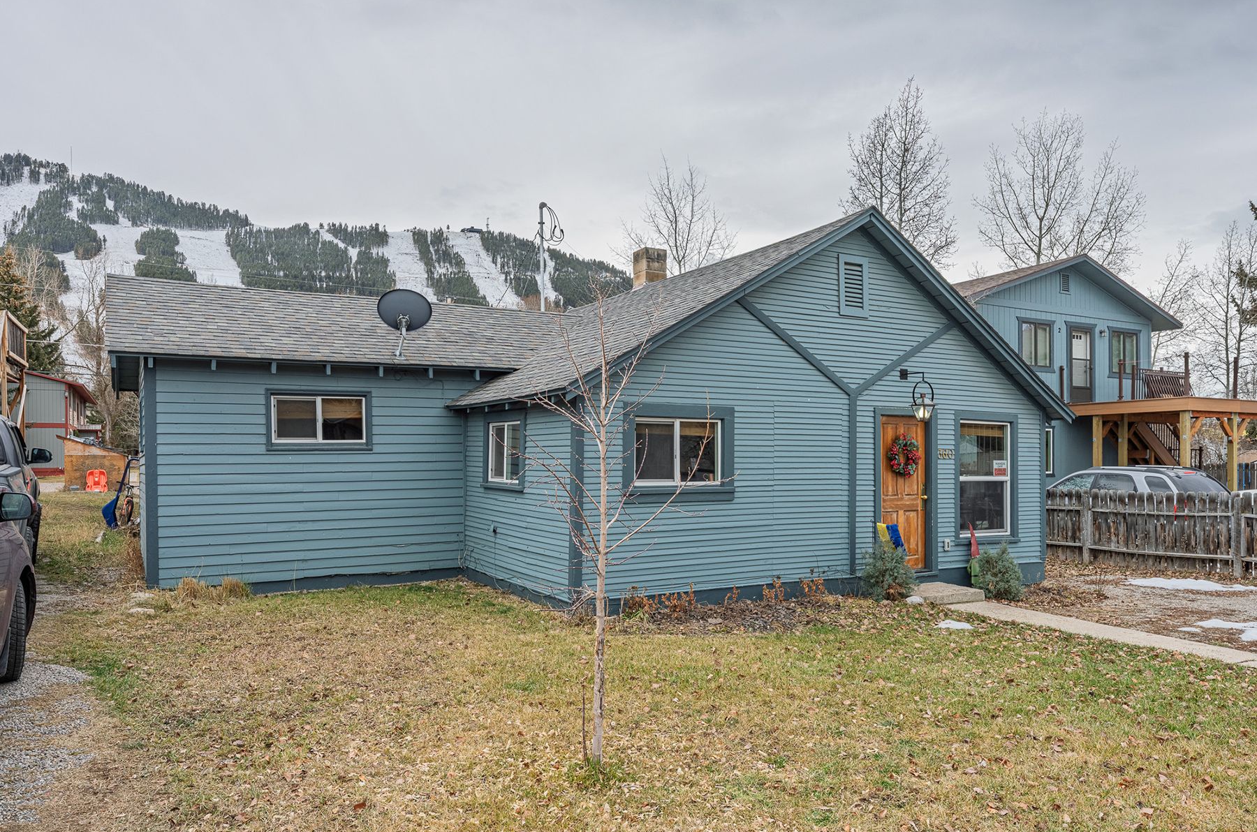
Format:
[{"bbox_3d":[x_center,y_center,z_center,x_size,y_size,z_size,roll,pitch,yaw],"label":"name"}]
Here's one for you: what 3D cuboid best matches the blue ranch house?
[{"bbox_3d":[-1.198,-0.047,13.829,12.470,4.950,9.950,1,-2,-28],"label":"blue ranch house"}]

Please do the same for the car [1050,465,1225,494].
[{"bbox_3d":[10.040,1.947,18.269,1.820,1.750,4.800,1,-2,-28],"label":"car"}]

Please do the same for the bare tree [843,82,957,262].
[{"bbox_3d":[10.319,-4.693,31.685,4.283,16.440,4.283,-1,-2,18],"label":"bare tree"}]

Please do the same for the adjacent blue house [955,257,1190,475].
[{"bbox_3d":[9.450,-0.373,25.772,8.700,7.150,9.700,1,-2,-28],"label":"adjacent blue house"}]

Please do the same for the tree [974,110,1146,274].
[{"bbox_3d":[17.757,-4.476,34.189,6.254,16.221,6.254,-1,-2,28],"label":"tree"}]

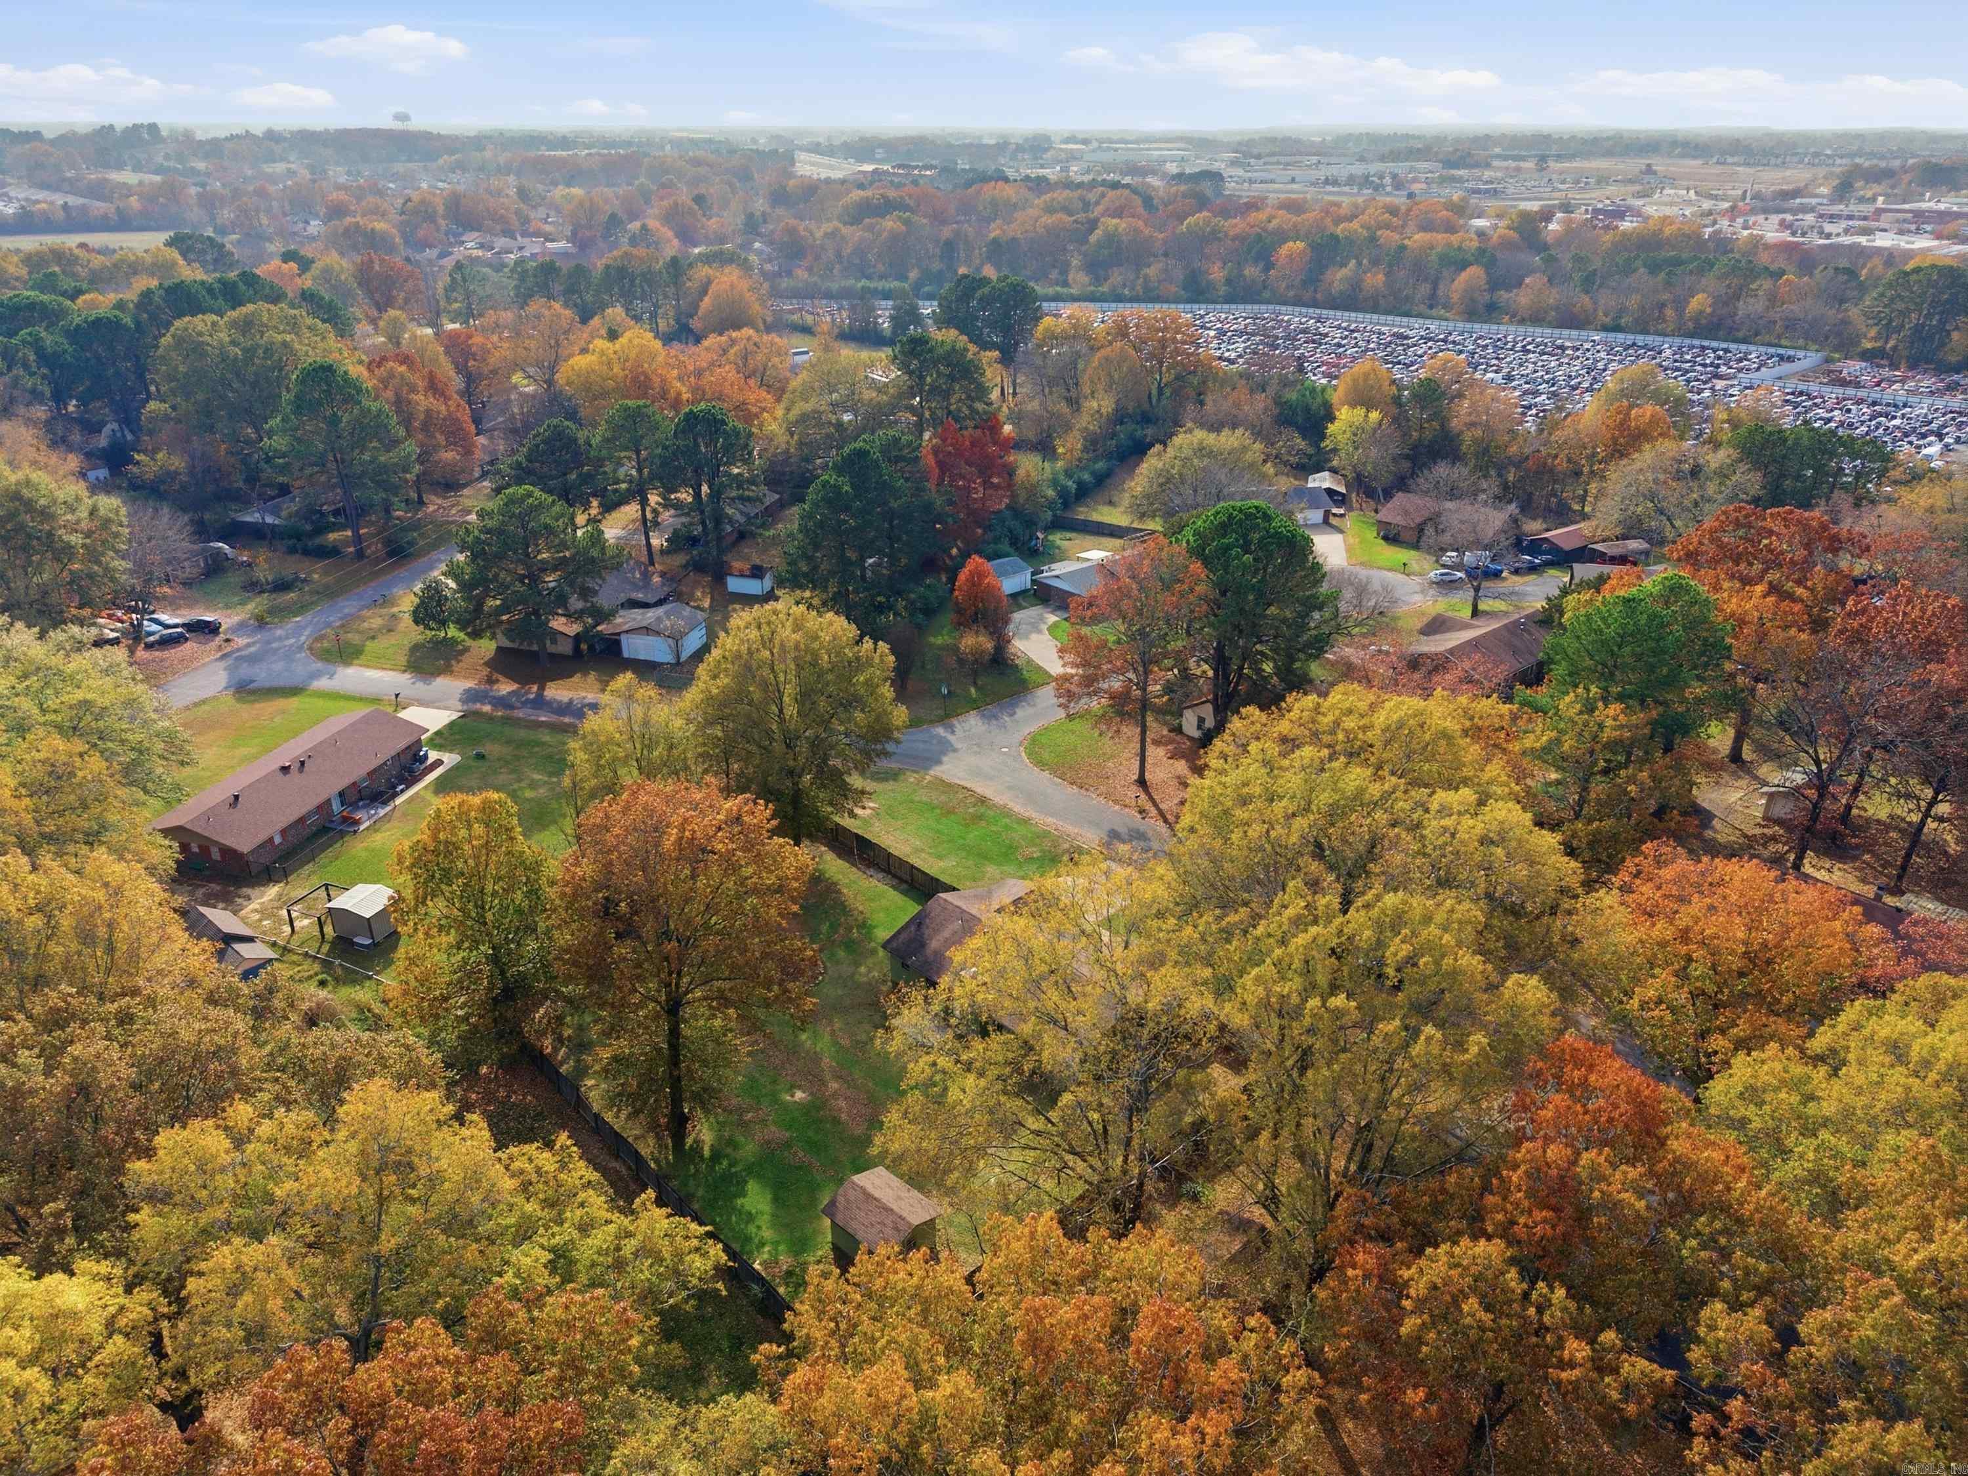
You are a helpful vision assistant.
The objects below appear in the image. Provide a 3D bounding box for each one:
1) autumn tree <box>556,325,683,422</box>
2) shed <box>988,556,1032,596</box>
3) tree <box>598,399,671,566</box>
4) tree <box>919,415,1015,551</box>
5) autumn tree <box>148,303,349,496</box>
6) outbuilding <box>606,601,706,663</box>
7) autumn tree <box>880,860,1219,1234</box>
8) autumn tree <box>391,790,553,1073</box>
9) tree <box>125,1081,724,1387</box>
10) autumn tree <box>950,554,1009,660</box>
[{"bbox_3d":[-73.150,-71.910,272.710,24.490,19.260,21.550,0,24,0],"label":"autumn tree"},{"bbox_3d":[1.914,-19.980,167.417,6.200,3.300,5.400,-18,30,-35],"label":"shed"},{"bbox_3d":[-43.261,-31.179,170.020,9.200,21.600,8.920,-6,25,-13],"label":"tree"},{"bbox_3d":[-2.090,-31.930,177.250,11.930,20.040,11.930,0,24,0],"label":"tree"},{"bbox_3d":[-108.690,-49.270,201.600,28.640,28.360,24.350,0,24,0],"label":"autumn tree"},{"bbox_3d":[-35.000,-11.340,147.000,8.200,4.000,7.400,6,25,12],"label":"outbuilding"},{"bbox_3d":[3.121,16.237,66.007,16.000,20.300,15.520,1,24,3],"label":"autumn tree"},{"bbox_3d":[-30.270,11.140,80.790,10.510,17.370,9.990,0,24,0],"label":"autumn tree"},{"bbox_3d":[-25.000,23.320,59.520,24.350,20.610,21.910,0,24,0],"label":"tree"},{"bbox_3d":[-0.320,-13.730,143.050,6.290,11.600,5.970,0,24,0],"label":"autumn tree"}]

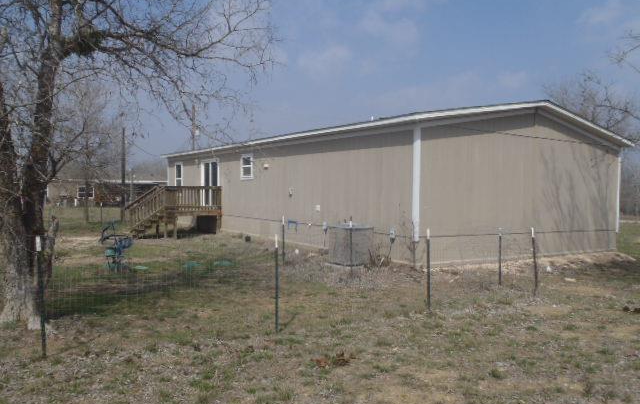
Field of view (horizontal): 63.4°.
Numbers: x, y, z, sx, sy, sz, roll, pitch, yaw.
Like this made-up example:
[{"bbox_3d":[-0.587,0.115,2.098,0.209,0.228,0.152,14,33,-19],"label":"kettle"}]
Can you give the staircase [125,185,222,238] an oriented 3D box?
[{"bbox_3d":[-5.917,0.365,20.676,3.170,1.980,2.650,1,2,-33],"label":"staircase"}]

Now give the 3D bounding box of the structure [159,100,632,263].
[{"bbox_3d":[0.570,-0.850,21.035,8.730,4.020,18.960,1,2,-33],"label":"structure"}]

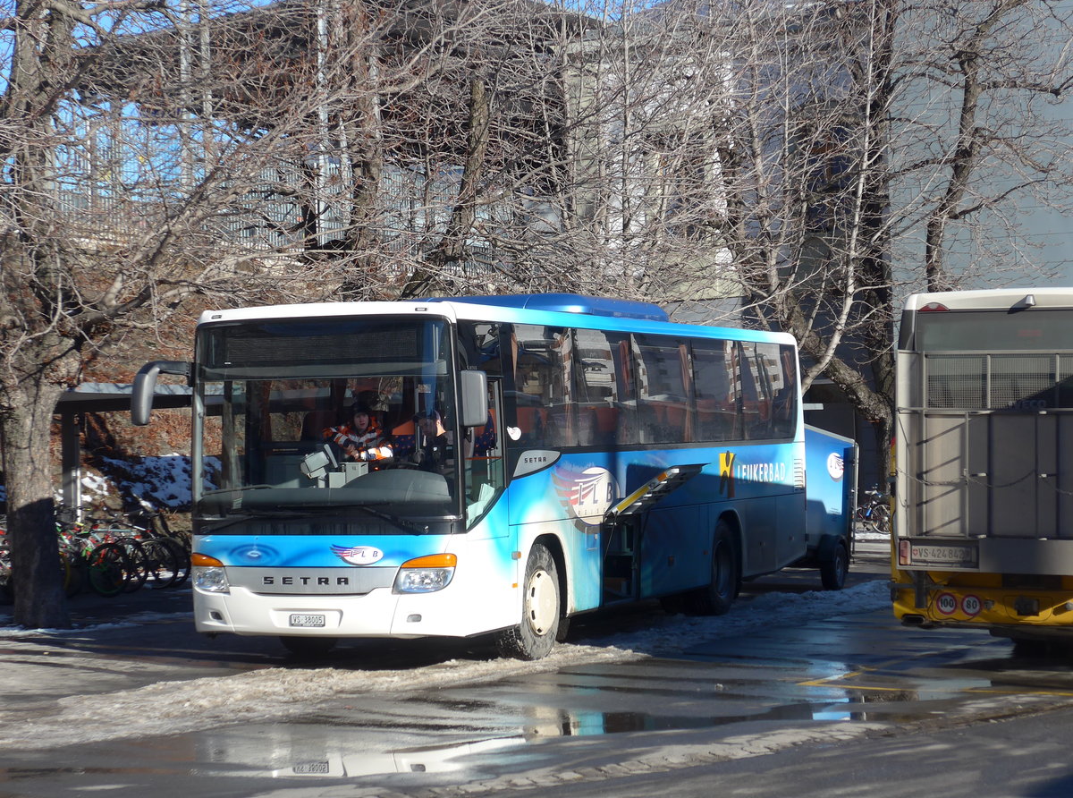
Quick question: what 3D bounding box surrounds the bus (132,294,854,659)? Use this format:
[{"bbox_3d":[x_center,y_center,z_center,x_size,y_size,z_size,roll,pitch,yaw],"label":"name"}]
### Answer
[{"bbox_3d":[0.123,0.759,28.834,2.680,3.450,12.300,-1,-1,21],"label":"bus"}]

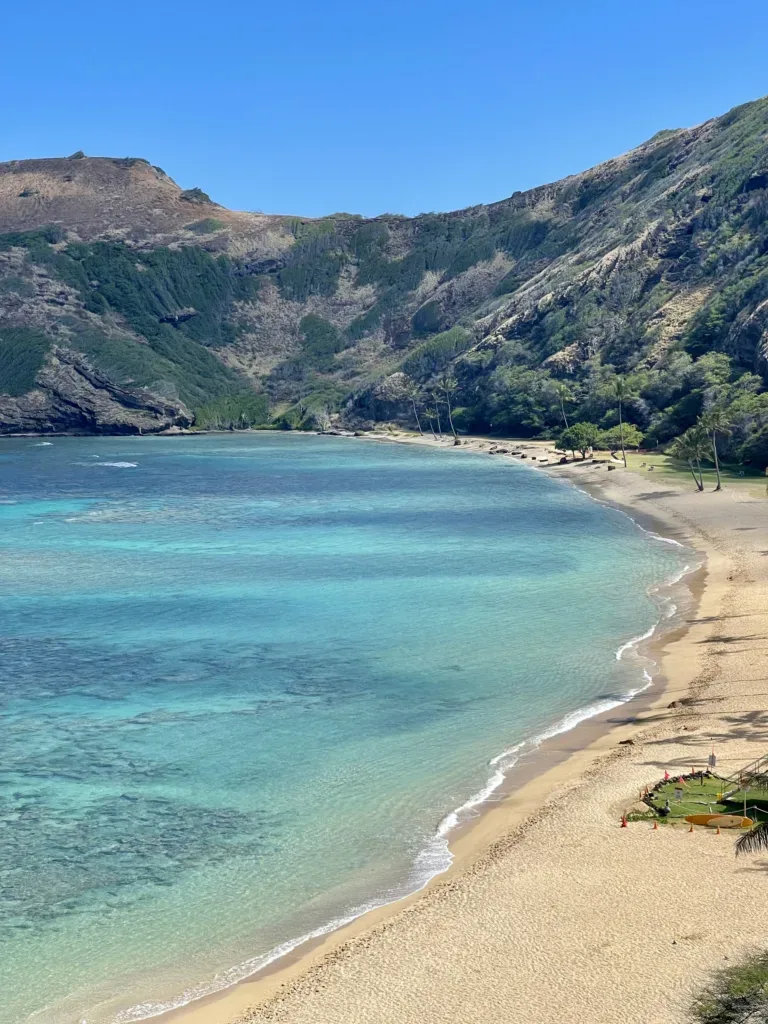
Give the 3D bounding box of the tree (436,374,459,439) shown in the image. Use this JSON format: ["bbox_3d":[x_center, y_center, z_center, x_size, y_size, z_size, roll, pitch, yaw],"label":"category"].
[{"bbox_3d":[18.110,-29.950,540.000,6.280,17.560,6.280,0,5,0],"label":"tree"}]

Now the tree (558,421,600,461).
[{"bbox_3d":[44.400,-16.130,430.000,9.540,8.570,9.060,0,5,0],"label":"tree"}]

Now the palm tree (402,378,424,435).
[{"bbox_3d":[8.500,-30.710,555.000,6.740,16.740,6.740,0,5,0],"label":"palm tree"}]

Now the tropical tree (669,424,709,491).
[{"bbox_3d":[52.760,-9.400,328.000,6.930,11.270,6.930,0,5,0],"label":"tropical tree"}]

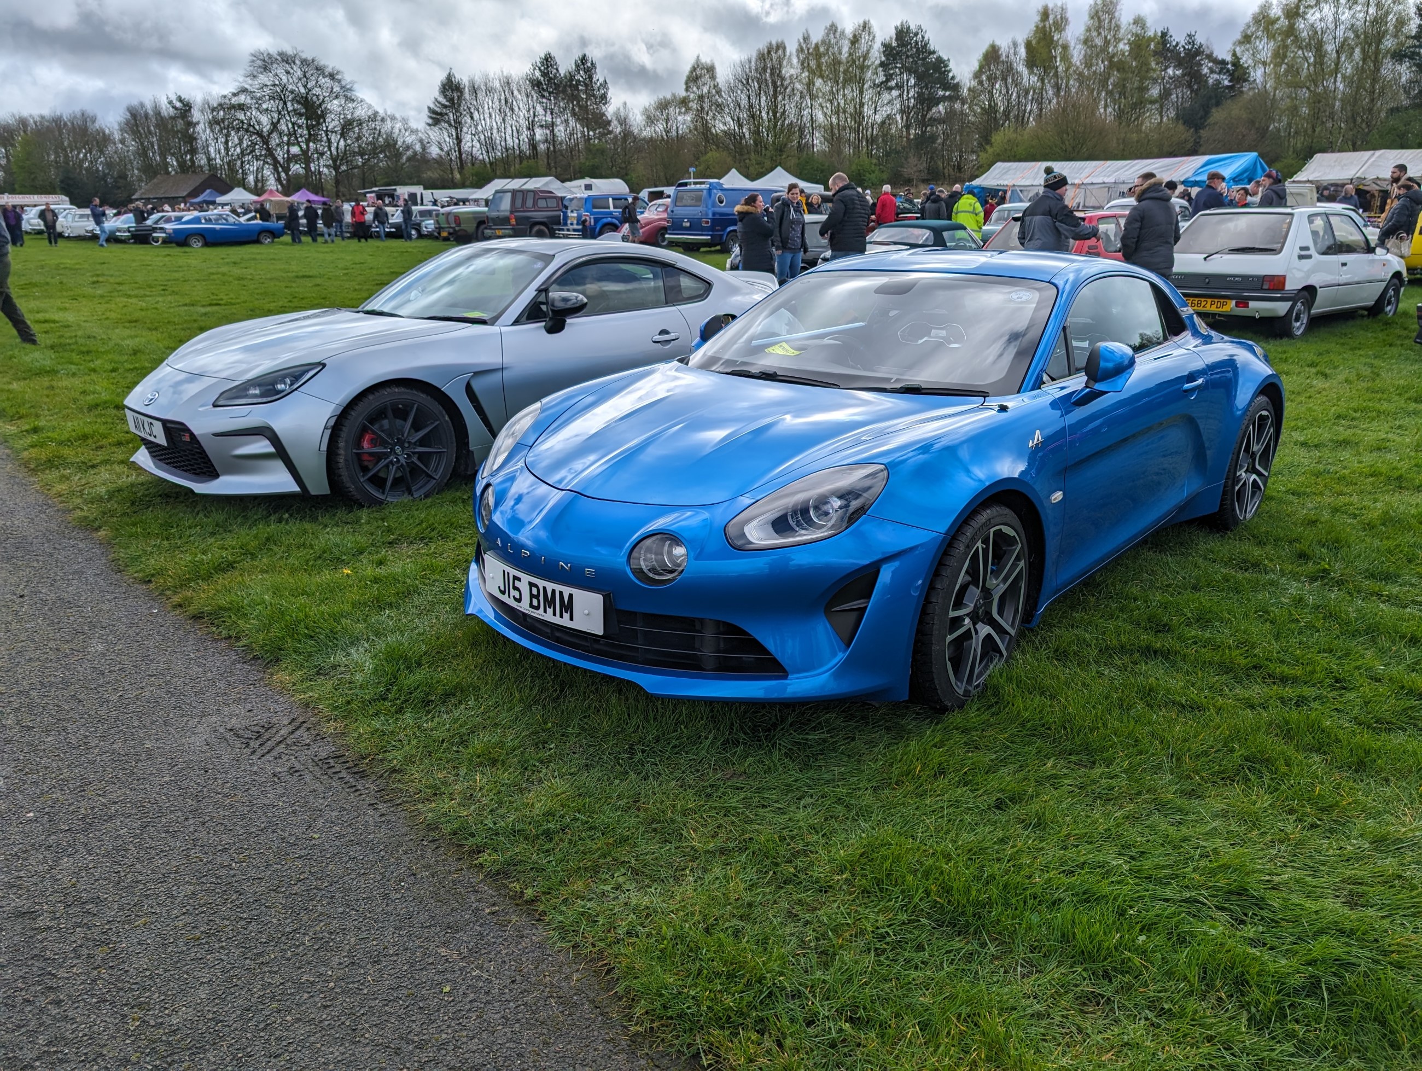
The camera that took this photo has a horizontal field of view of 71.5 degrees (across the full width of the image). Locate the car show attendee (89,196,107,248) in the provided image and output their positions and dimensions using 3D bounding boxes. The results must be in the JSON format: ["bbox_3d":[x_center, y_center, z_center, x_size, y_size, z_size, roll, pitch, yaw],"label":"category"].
[{"bbox_3d":[-23.109,-11.900,37.566,0.570,1.760,0.500,-8,19,-23],"label":"car show attendee"}]

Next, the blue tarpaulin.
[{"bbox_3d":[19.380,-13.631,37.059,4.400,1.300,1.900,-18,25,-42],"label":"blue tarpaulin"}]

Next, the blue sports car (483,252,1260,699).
[{"bbox_3d":[0.966,-0.522,3.999,1.840,1.250,4.180,15,22,42],"label":"blue sports car"}]

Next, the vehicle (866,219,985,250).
[{"bbox_3d":[3.422,-4.385,15.800,1.660,1.230,3.950,15,24,39],"label":"vehicle"}]

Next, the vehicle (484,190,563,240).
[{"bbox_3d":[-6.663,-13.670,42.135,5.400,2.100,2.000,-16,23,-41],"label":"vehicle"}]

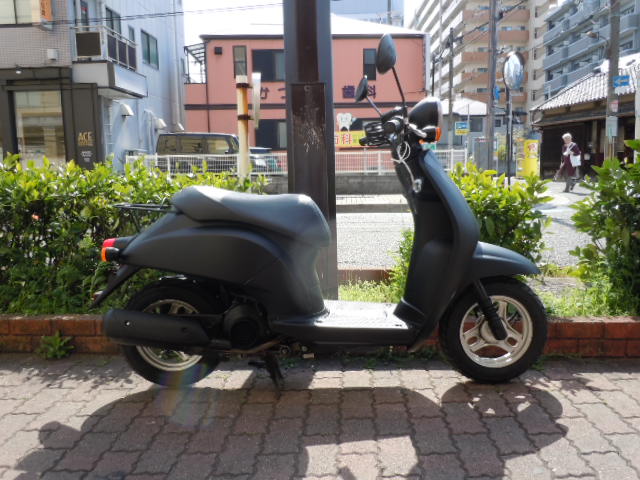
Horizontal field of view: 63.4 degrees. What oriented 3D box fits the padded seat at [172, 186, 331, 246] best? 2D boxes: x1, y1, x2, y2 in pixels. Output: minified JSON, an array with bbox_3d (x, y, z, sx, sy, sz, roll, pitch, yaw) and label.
[{"bbox_3d":[-0.238,-0.084,1.847,0.555,0.200,0.265,-1,7,1],"label":"padded seat"}]

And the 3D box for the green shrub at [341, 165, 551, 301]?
[{"bbox_3d":[0.641,-0.051,2.800,1.000,0.700,0.720,-2,8,0],"label":"green shrub"}]

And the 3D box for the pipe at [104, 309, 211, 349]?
[{"bbox_3d":[-0.563,0.309,1.800,0.370,0.125,0.115,3,8,3],"label":"pipe"}]

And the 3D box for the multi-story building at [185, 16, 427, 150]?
[{"bbox_3d":[-0.802,-6.558,24.305,9.300,7.900,9.000,-2,8,-5],"label":"multi-story building"}]

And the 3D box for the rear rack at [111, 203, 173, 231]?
[{"bbox_3d":[-0.633,-0.086,1.890,0.240,0.100,0.180,-1,8,3],"label":"rear rack"}]

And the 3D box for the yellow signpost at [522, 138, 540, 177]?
[{"bbox_3d":[6.537,-2.457,16.000,0.500,1.360,0.200,1,7,14],"label":"yellow signpost"}]

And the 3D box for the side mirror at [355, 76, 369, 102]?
[{"bbox_3d":[0.165,-0.597,2.053,0.042,0.100,0.105,14,2,-18],"label":"side mirror"}]

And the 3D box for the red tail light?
[{"bbox_3d":[-0.747,0.037,1.842,0.065,0.088,0.130,-1,7,1],"label":"red tail light"}]

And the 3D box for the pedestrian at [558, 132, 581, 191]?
[{"bbox_3d":[6.541,-2.036,13.600,0.500,1.560,0.500,-8,10,-38],"label":"pedestrian"}]

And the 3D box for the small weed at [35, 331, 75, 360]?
[{"bbox_3d":[-1.155,0.456,2.256,0.150,0.125,0.110,-1,7,0],"label":"small weed"}]

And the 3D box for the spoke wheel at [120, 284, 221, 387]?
[{"bbox_3d":[-0.556,0.360,1.940,0.390,0.390,0.090,-1,8,3],"label":"spoke wheel"}]

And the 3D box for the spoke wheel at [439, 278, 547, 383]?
[{"bbox_3d":[0.631,0.328,1.879,0.392,0.392,0.090,-1,7,1],"label":"spoke wheel"}]

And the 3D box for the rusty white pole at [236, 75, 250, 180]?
[{"bbox_3d":[-0.498,-0.409,3.541,0.070,1.400,0.070,-2,8,0],"label":"rusty white pole"}]

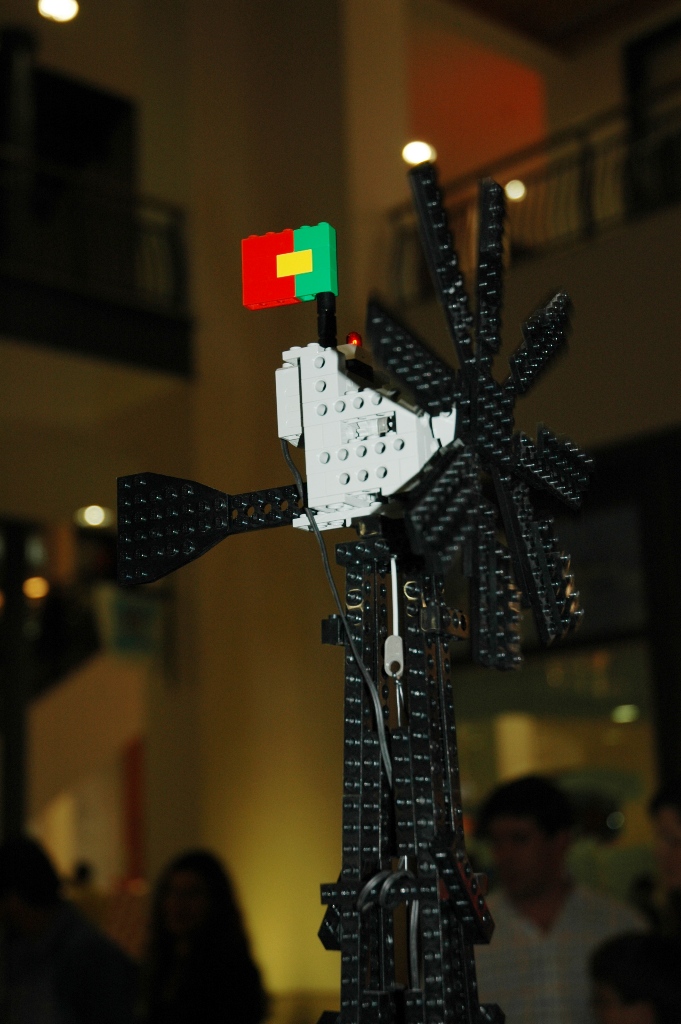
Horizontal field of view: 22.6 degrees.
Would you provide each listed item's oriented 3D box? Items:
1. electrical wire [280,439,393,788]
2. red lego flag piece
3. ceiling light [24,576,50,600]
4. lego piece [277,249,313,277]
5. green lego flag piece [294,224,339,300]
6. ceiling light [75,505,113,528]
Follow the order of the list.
[{"bbox_3d":[-0.006,0.036,0.668,0.048,0.144,0.022,-8,-13,27],"label":"electrical wire"},{"bbox_3d":[-0.029,-0.103,0.723,0.024,0.030,0.008,-6,-12,22],"label":"red lego flag piece"},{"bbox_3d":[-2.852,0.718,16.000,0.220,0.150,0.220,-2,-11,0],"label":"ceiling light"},{"bbox_3d":[-0.018,-0.103,0.718,0.016,0.010,0.008,-6,-12,22],"label":"lego piece"},{"bbox_3d":[-0.010,-0.105,0.715,0.016,0.030,0.008,-6,-12,22],"label":"green lego flag piece"},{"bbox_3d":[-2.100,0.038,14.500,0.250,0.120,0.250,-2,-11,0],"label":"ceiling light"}]

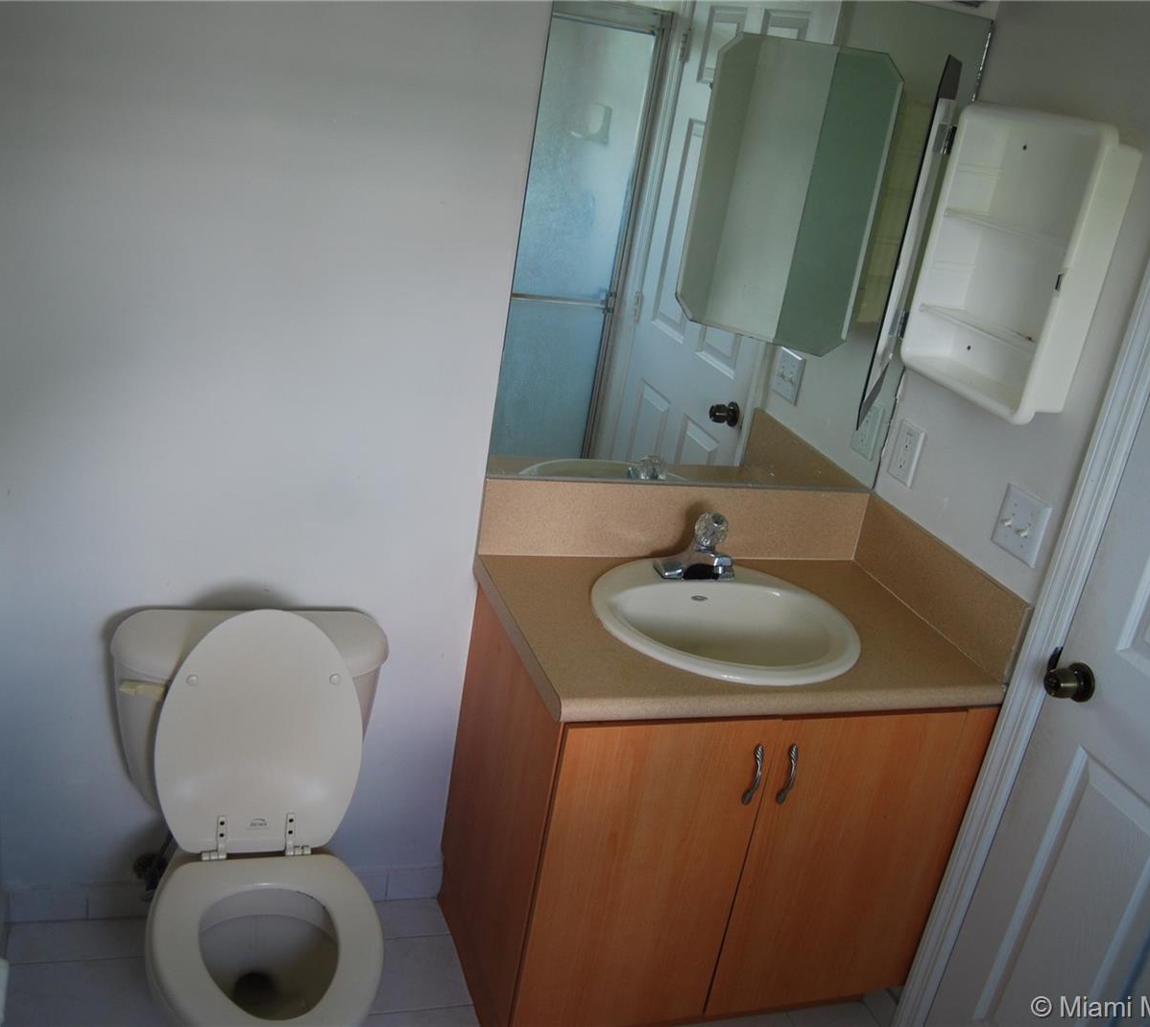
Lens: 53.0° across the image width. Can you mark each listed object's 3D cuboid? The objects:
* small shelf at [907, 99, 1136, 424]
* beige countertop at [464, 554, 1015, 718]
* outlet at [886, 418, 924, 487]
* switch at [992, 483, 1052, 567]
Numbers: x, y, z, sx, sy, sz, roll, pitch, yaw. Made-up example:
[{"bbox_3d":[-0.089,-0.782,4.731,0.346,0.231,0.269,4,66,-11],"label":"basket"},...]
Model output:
[{"bbox_3d":[0.754,-0.436,1.988,0.085,0.476,0.391,2,22,-20],"label":"small shelf"},{"bbox_3d":[0.285,0.208,2.095,0.828,0.038,0.539,2,22,-20],"label":"beige countertop"},{"bbox_3d":[0.664,-0.121,2.323,0.008,0.116,0.072,2,22,-20],"label":"outlet"},{"bbox_3d":[0.770,0.020,2.007,0.016,0.116,0.118,2,22,-20],"label":"switch"}]

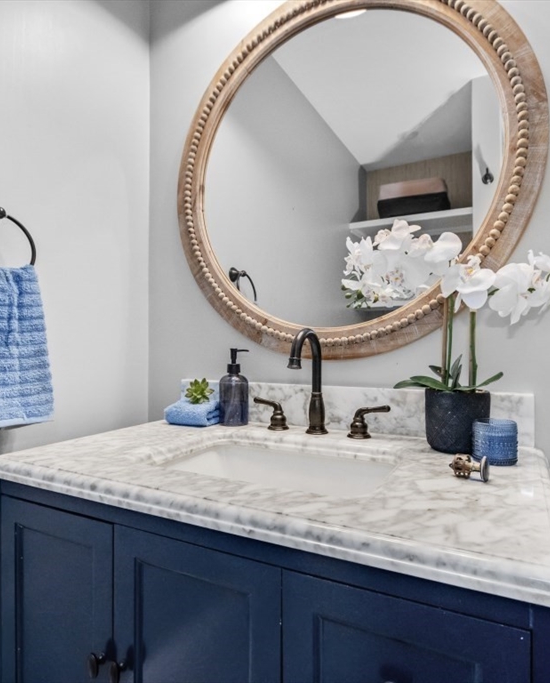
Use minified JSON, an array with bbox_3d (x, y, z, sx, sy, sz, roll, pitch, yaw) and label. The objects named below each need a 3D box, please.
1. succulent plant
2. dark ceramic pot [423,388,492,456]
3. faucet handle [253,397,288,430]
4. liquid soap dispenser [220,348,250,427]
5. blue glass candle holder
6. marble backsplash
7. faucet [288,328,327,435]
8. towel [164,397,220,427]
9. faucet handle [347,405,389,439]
[{"bbox_3d":[-0.201,0.132,1.130,0.075,0.064,0.070,0,0,0],"label":"succulent plant"},{"bbox_3d":[0.361,0.155,0.845,0.119,0.115,0.119,0,0,27],"label":"dark ceramic pot"},{"bbox_3d":[-0.010,0.175,1.044,0.094,0.072,0.052,0,0,27],"label":"faucet handle"},{"bbox_3d":[-0.103,0.115,1.098,0.078,0.195,0.074,0,0,0],"label":"liquid soap dispenser"},{"bbox_3d":[0.399,0.180,0.774,0.074,0.070,0.074,0,0,26],"label":"blue glass candle holder"},{"bbox_3d":[0.125,0.161,1.058,0.877,0.108,0.020,0,0,26],"label":"marble backsplash"},{"bbox_3d":[0.073,0.093,0.954,0.054,0.244,0.177,0,0,26],"label":"faucet"},{"bbox_3d":[-0.206,0.188,1.136,0.126,0.055,0.102,0,0,26],"label":"towel"},{"bbox_3d":[0.207,0.174,0.936,0.093,0.073,0.052,0,0,27],"label":"faucet handle"}]

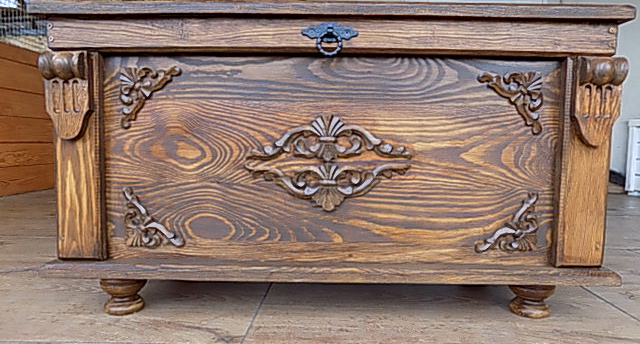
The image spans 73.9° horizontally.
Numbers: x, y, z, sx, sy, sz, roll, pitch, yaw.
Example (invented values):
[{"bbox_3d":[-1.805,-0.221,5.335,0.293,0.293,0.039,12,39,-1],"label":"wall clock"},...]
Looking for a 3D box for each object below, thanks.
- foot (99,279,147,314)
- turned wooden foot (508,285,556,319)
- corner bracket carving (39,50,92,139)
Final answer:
[{"bbox_3d":[-0.327,0.194,0.709,0.073,0.063,0.073,1,5,0],"label":"foot"},{"bbox_3d":[0.351,0.202,0.703,0.073,0.063,0.073,1,5,0],"label":"turned wooden foot"},{"bbox_3d":[-0.385,-0.115,0.647,0.069,0.133,0.034,1,5,0],"label":"corner bracket carving"}]

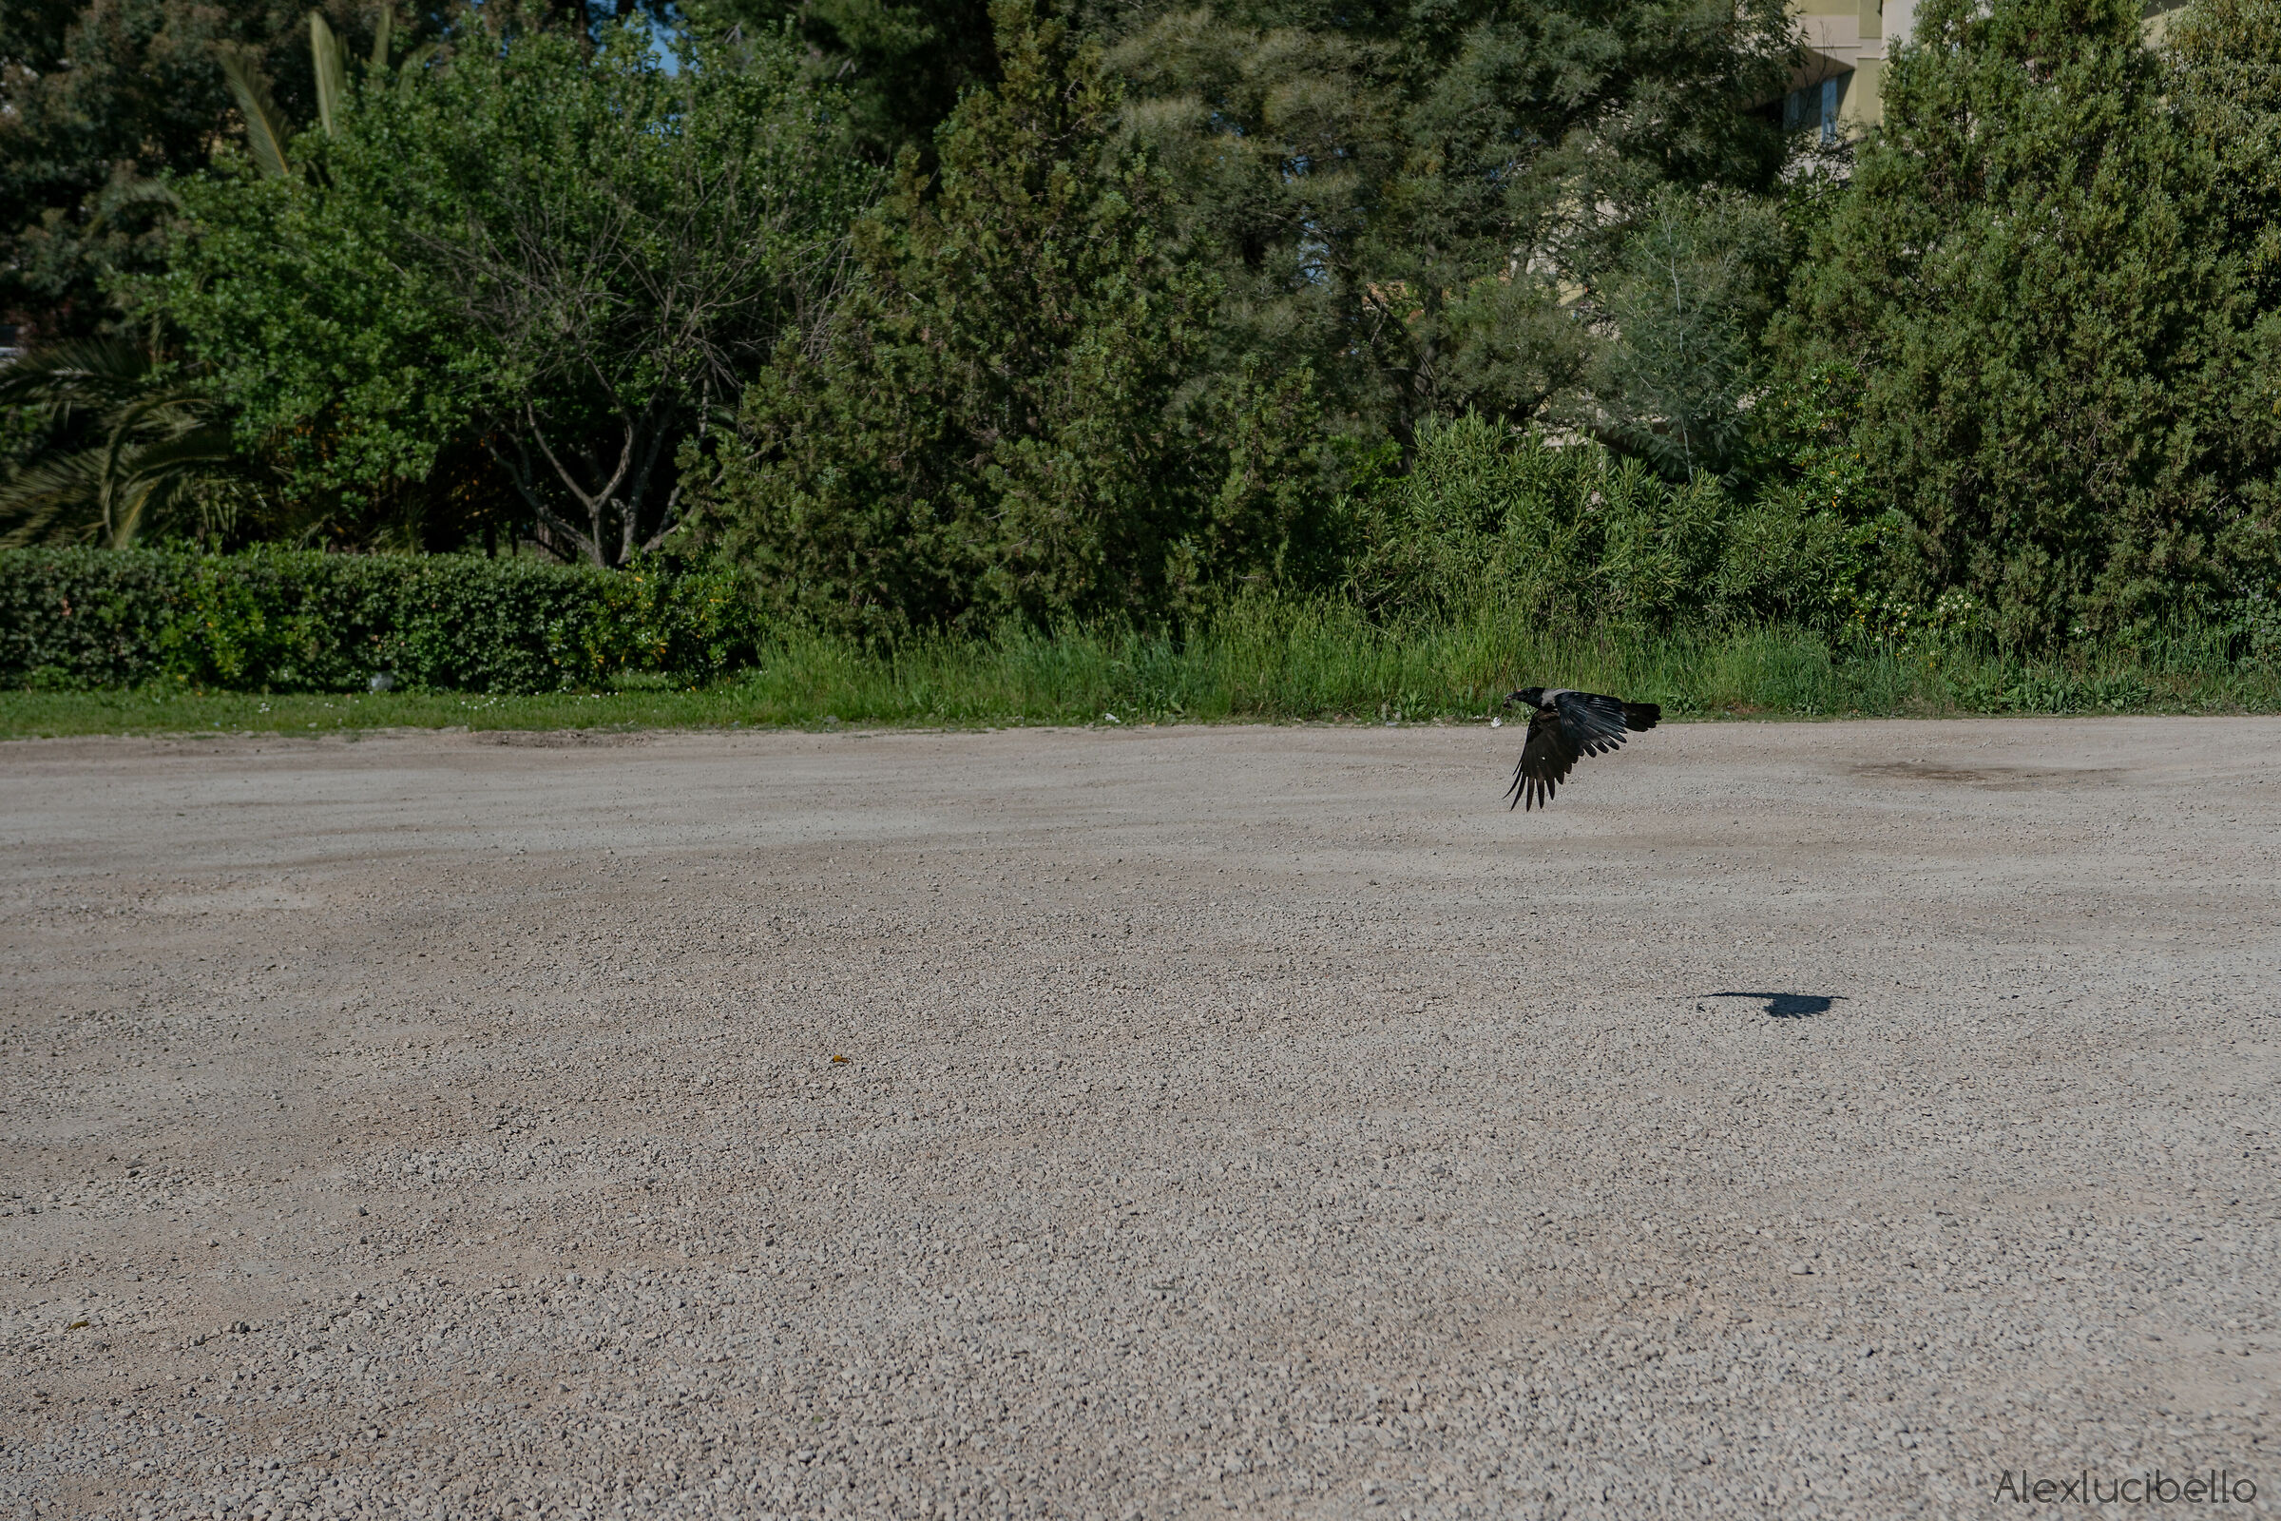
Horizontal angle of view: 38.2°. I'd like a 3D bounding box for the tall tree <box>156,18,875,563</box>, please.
[{"bbox_3d":[-4.600,-3.080,24.300,5.300,4.800,4.700,0,6,0],"label":"tall tree"}]

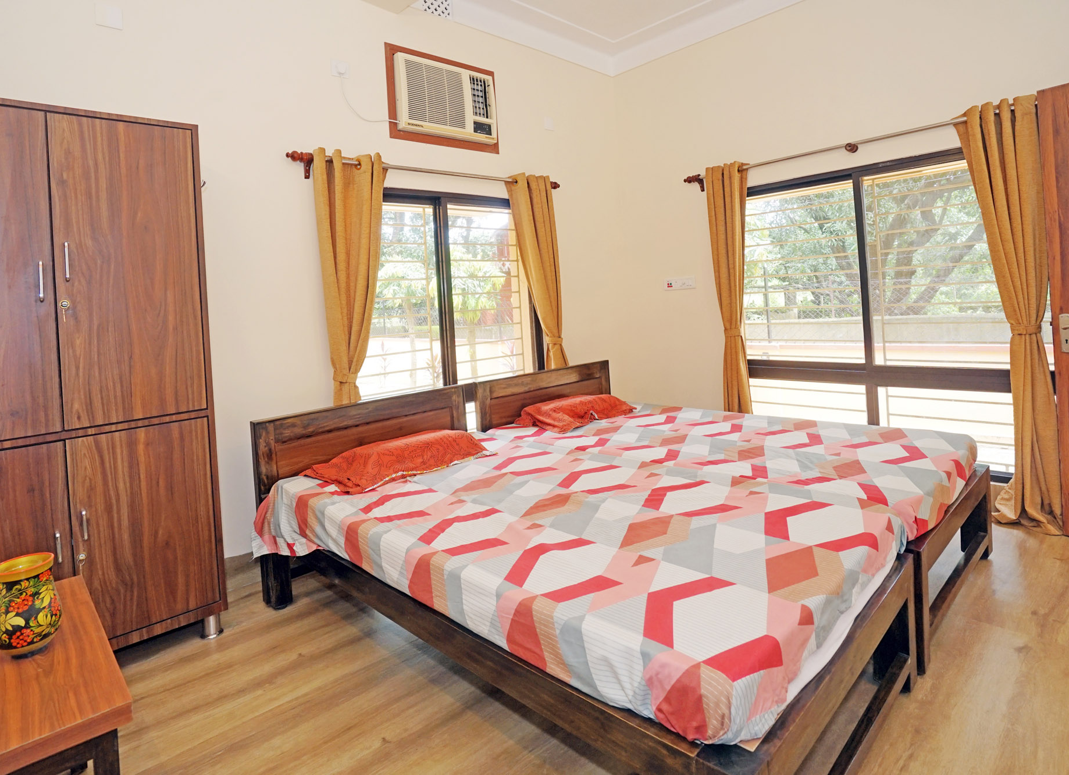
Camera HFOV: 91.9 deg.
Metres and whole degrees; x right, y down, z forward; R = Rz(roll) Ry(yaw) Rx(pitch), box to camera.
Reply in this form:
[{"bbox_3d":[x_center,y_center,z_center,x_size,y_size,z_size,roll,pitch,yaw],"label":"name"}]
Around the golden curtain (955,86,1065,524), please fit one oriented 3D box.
[{"bbox_3d":[2.241,-0.324,2.445,0.180,2.009,0.366,-7,6,-43],"label":"golden curtain"}]

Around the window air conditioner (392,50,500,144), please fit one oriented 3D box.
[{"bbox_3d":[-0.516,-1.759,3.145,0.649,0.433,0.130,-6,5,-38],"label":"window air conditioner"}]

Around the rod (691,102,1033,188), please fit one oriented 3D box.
[{"bbox_3d":[1.717,-1.352,2.937,1.885,0.080,0.100,4,8,45],"label":"rod"}]

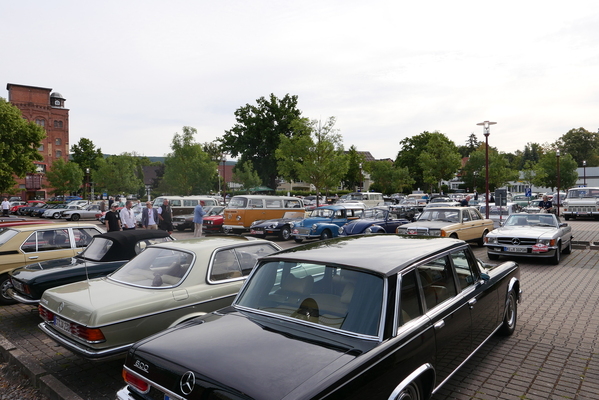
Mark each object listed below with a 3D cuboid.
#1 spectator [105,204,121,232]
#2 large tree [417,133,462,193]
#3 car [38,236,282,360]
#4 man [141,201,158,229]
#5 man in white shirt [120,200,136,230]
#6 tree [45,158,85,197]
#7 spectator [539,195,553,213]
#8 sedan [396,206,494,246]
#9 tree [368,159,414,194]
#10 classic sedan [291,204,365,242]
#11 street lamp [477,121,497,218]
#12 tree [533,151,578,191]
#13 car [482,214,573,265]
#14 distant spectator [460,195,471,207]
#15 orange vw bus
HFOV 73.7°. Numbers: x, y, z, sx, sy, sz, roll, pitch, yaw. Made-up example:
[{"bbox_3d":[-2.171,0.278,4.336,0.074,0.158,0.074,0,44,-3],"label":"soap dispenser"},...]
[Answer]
[{"bbox_3d":[-6.506,1.008,13.900,0.550,1.800,0.340,-1,1,-27],"label":"spectator"},{"bbox_3d":[15.882,-3.003,45.000,5.300,9.310,5.300,0,0,0],"label":"large tree"},{"bbox_3d":[-1.270,1.290,6.250,1.790,1.400,4.640,0,1,38],"label":"car"},{"bbox_3d":[-5.873,0.966,15.800,0.570,1.790,0.360,-1,1,-21],"label":"man"},{"bbox_3d":[-6.563,0.904,15.300,0.520,1.760,0.340,0,0,-37],"label":"man in white shirt"},{"bbox_3d":[-30.042,-1.740,50.959,4.600,7.000,4.600,-1,1,0],"label":"tree"},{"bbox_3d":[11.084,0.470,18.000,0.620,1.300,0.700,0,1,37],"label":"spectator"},{"bbox_3d":[5.498,0.999,14.859,1.786,1.440,4.700,0,0,42],"label":"sedan"},{"bbox_3d":[12.756,-1.933,56.000,6.600,7.210,6.600,0,0,0],"label":"tree"},{"bbox_3d":[1.361,1.008,16.941,1.550,1.540,3.790,0,1,39],"label":"classic sedan"},{"bbox_3d":[8.768,-1.006,18.669,0.920,5.350,0.920,-1,1,0],"label":"street lamp"},{"bbox_3d":[32.574,-2.541,50.959,5.000,7.100,5.000,-1,1,0],"label":"tree"},{"bbox_3d":[7.093,1.065,12.185,1.790,1.290,4.390,0,0,37],"label":"car"},{"bbox_3d":[7.784,0.673,18.700,0.500,1.700,0.550,0,1,30],"label":"distant spectator"},{"bbox_3d":[-1.702,0.800,20.739,1.740,1.940,4.500,0,1,38],"label":"orange vw bus"}]

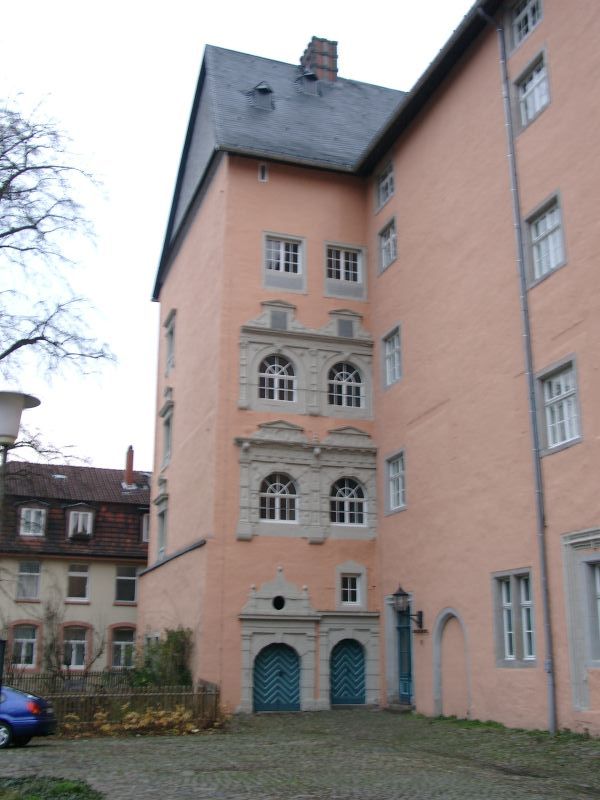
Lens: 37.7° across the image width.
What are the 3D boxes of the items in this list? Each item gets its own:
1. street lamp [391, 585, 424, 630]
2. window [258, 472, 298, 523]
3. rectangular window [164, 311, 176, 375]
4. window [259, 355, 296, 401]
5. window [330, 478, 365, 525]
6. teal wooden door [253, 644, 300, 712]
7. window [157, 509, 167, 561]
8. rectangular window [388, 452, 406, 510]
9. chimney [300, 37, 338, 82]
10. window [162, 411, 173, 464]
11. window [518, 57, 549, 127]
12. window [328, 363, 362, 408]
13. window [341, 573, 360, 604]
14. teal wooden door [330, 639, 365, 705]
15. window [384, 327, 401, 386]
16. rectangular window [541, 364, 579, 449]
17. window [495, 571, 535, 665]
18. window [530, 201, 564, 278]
[{"bbox_3d":[3.442,6.620,28.174,0.923,1.366,0.464,5,-17,-16],"label":"street lamp"},{"bbox_3d":[-0.754,3.547,31.768,1.475,1.845,0.200,6,-18,-18],"label":"window"},{"bbox_3d":[-6.368,-2.801,43.434,0.300,2.955,1.901,6,-18,-18],"label":"rectangular window"},{"bbox_3d":[-0.766,-0.777,30.262,1.340,1.620,0.200,6,-18,-16],"label":"window"},{"bbox_3d":[1.604,3.429,29.685,1.240,1.570,0.200,6,-18,-16],"label":"window"},{"bbox_3d":[-0.787,9.465,29.976,1.659,2.223,0.150,6,-18,-18],"label":"teal wooden door"},{"bbox_3d":[-5.591,5.437,35.439,0.200,1.970,1.200,7,-19,-20],"label":"window"},{"bbox_3d":[3.167,2.667,28.608,0.200,1.680,1.250,6,-18,-17],"label":"rectangular window"},{"bbox_3d":[1.017,-17.579,46.808,1.376,2.643,1.827,6,-18,-18],"label":"chimney"},{"bbox_3d":[-5.515,1.612,36.542,0.200,2.120,1.200,7,-19,-20],"label":"window"},{"bbox_3d":[6.066,-8.017,22.864,0.200,1.360,1.200,6,-18,-17],"label":"window"},{"bbox_3d":[1.780,-0.595,33.895,1.425,1.806,0.200,6,-18,-18],"label":"window"},{"bbox_3d":[1.657,6.220,28.828,0.670,0.940,0.200,6,-18,-16],"label":"window"},{"bbox_3d":[1.697,9.517,30.824,1.299,2.213,0.150,6,-18,-18],"label":"teal wooden door"},{"bbox_3d":[3.160,-1.479,30.076,0.200,1.770,1.200,6,-18,-17],"label":"window"},{"bbox_3d":[6.500,0.120,21.764,0.220,1.811,1.451,5,-17,-16],"label":"rectangular window"},{"bbox_3d":[5.156,5.273,21.207,0.200,2.120,1.500,6,-18,-17],"label":"window"},{"bbox_3d":[6.503,-4.265,23.090,0.220,1.681,1.458,5,-17,-16],"label":"window"}]

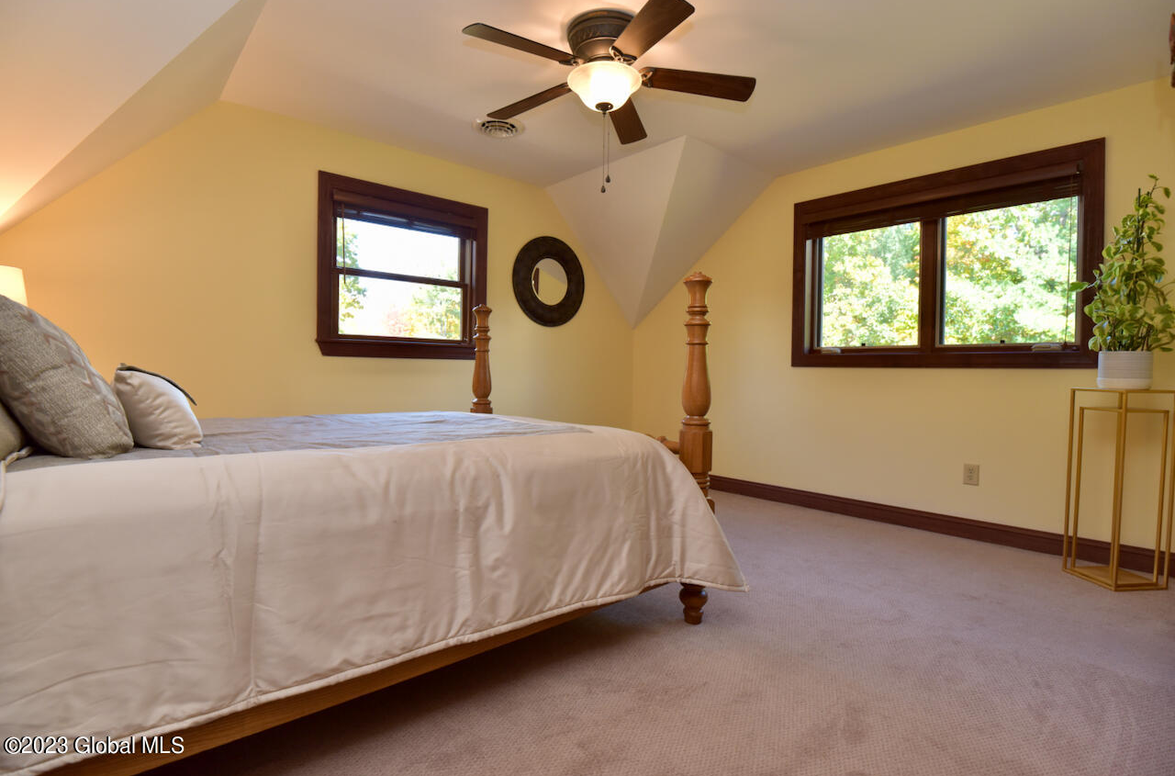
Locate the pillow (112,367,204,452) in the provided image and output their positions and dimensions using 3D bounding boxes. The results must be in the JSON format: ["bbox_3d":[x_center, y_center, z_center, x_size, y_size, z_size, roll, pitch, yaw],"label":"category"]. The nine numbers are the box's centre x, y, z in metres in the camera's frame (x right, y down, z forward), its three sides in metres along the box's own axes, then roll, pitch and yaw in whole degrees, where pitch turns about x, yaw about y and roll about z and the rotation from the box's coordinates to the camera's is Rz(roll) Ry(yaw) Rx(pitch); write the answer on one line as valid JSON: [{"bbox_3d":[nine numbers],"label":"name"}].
[{"bbox_3d":[-1.088,0.051,1.410,0.400,0.245,0.140,3,39,47],"label":"pillow"}]

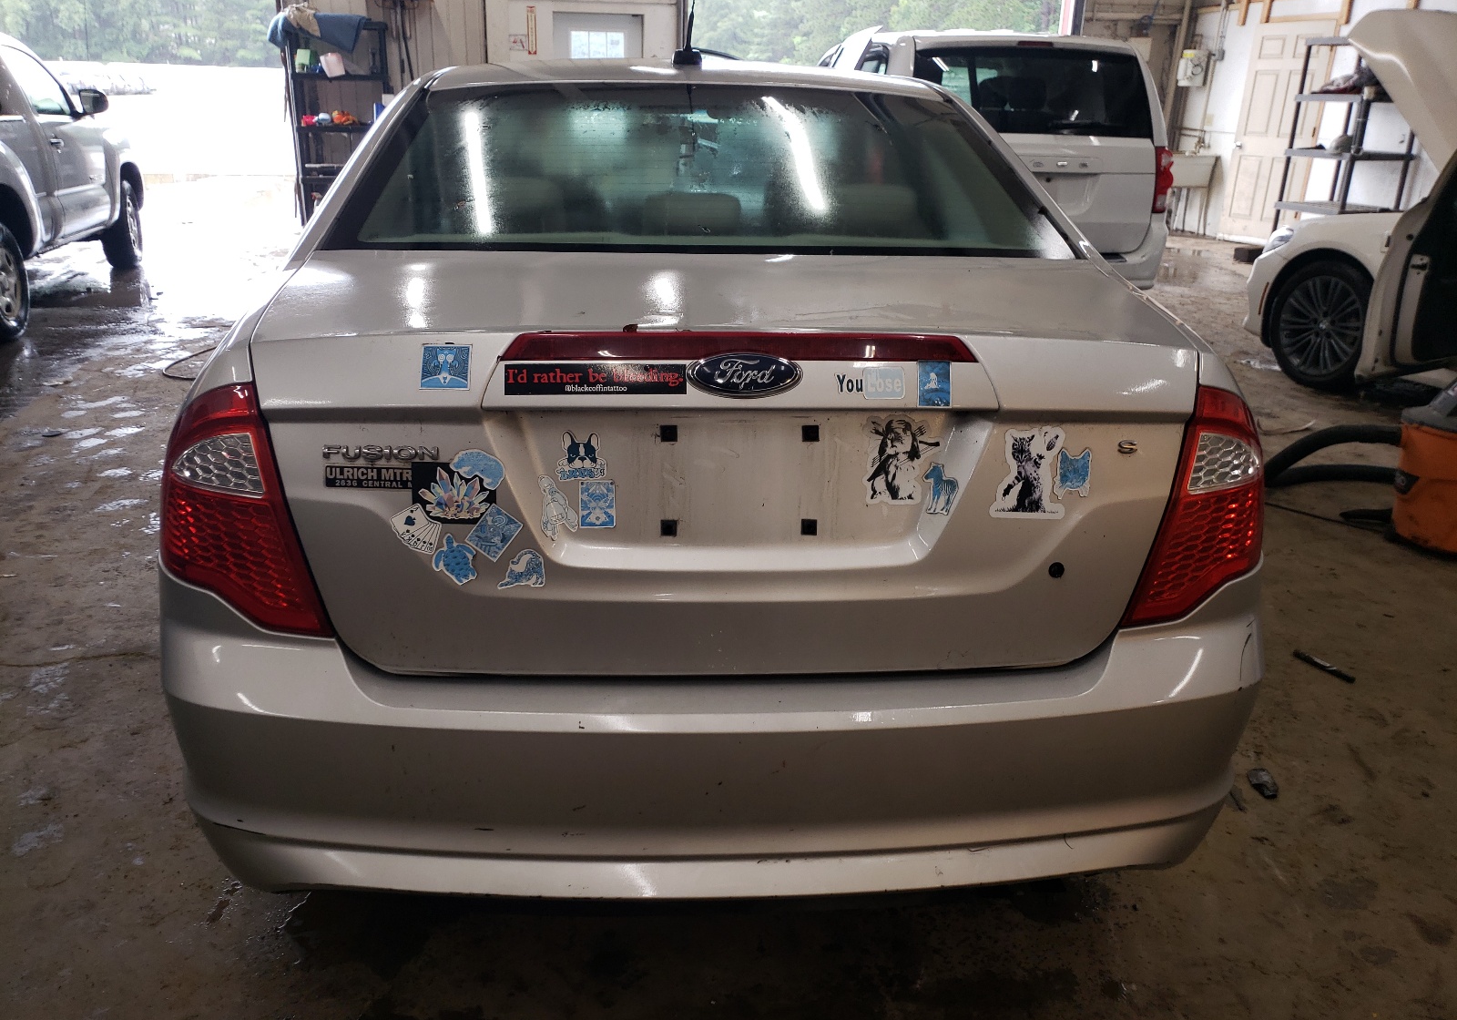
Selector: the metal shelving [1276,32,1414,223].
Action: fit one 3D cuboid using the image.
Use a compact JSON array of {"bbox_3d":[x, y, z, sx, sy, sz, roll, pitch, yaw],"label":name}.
[{"bbox_3d":[5.275,-3.001,9.374,0.580,1.840,0.860,-3,22,-12],"label":"metal shelving"}]

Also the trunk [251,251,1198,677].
[{"bbox_3d":[-0.004,-0.091,1.579,1.250,0.460,0.600,0,21,-4],"label":"trunk"}]

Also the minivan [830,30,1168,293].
[{"bbox_3d":[1.573,-2.728,8.567,1.980,1.750,5.130,0,21,-3],"label":"minivan"}]

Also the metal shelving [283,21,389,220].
[{"bbox_3d":[-3.430,-3.453,9.932,0.830,1.870,0.400,0,21,-4],"label":"metal shelving"}]

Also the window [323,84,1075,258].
[{"bbox_3d":[-0.044,-0.655,2.044,1.260,0.080,0.720,0,43,-4],"label":"window"}]

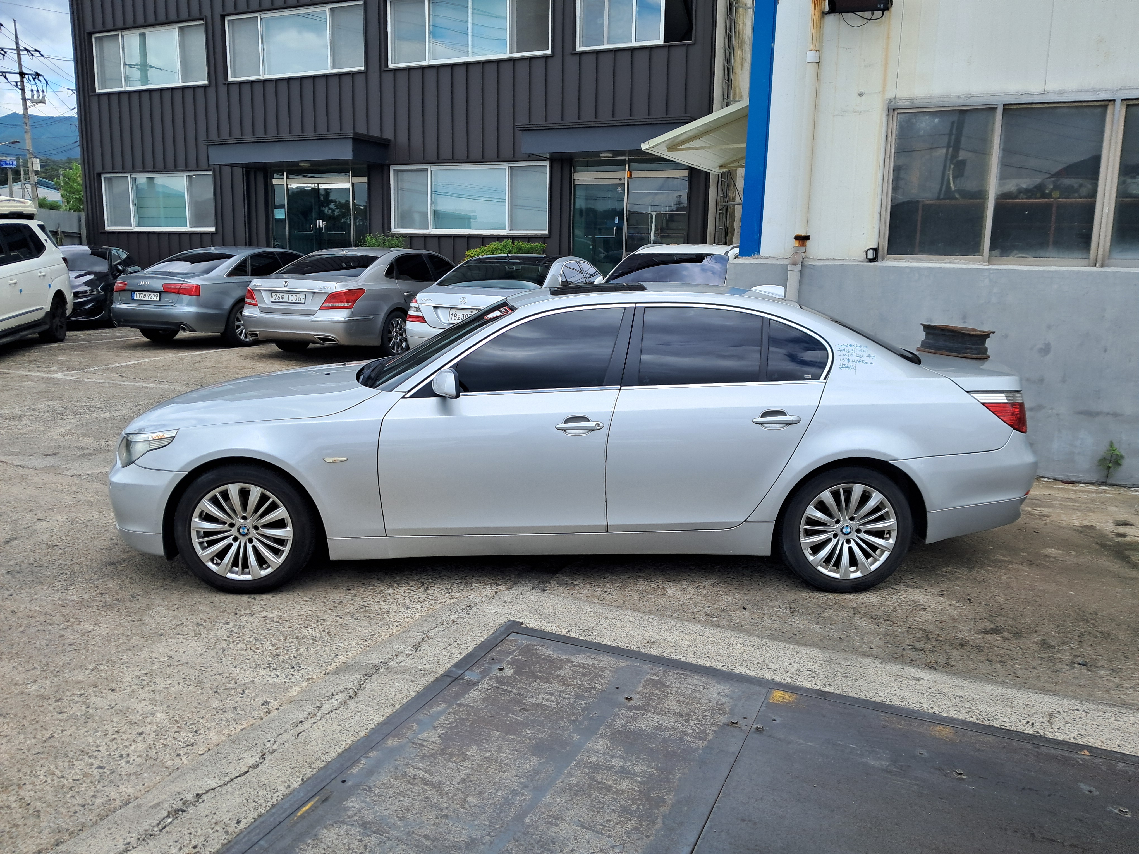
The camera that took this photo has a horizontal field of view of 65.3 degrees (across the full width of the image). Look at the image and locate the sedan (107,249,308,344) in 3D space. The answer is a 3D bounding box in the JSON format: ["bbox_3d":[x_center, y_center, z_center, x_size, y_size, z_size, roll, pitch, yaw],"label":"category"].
[{"bbox_3d":[-5.251,-2.276,15.058,1.874,1.455,4.915,5,12,22],"label":"sedan"}]

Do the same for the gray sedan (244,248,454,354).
[{"bbox_3d":[-2.781,-2.025,13.909,1.900,1.495,5.160,5,12,20],"label":"gray sedan"}]

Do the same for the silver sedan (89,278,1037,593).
[{"bbox_3d":[0.024,-0.051,5.033,4.841,1.468,1.846,0,10,-1],"label":"silver sedan"}]

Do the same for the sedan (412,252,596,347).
[{"bbox_3d":[-0.586,-1.785,13.097,1.871,1.473,5.206,4,11,14],"label":"sedan"}]

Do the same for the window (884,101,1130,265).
[{"bbox_3d":[3.120,-1.791,6.540,1.536,1.144,0.120,6,12,25],"label":"window"}]

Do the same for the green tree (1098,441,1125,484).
[{"bbox_3d":[3.909,0.257,6.408,0.199,0.314,0.190,6,12,25],"label":"green tree"}]

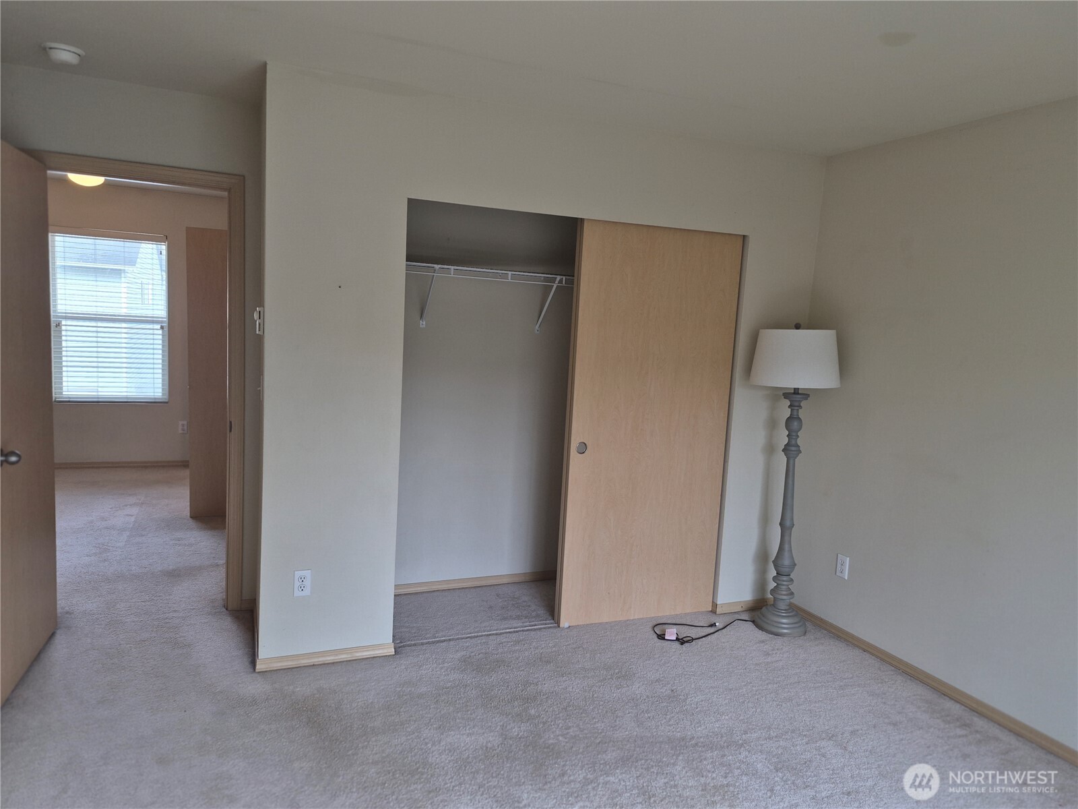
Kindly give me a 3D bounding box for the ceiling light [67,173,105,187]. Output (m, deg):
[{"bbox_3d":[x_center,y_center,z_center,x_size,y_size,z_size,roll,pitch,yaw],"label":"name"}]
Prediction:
[{"bbox_3d":[-3.165,-1.609,5.035,0.248,0.144,0.248,0,7,-23],"label":"ceiling light"}]

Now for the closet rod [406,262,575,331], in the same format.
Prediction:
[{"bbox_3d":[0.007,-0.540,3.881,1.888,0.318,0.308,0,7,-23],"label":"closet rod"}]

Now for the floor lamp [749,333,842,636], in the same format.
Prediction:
[{"bbox_3d":[1.285,0.382,3.694,0.433,1.572,0.433,0,7,-23],"label":"floor lamp"}]

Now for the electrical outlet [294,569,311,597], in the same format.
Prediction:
[{"bbox_3d":[-1.001,0.760,3.036,0.070,0.113,0.009,0,7,-23],"label":"electrical outlet"}]

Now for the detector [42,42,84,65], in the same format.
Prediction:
[{"bbox_3d":[-1.825,-1.346,2.756,0.133,0.050,0.133,0,7,-23],"label":"detector"}]

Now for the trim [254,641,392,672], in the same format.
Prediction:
[{"bbox_3d":[-0.917,1.096,3.109,0.579,0.054,0.017,0,7,-23],"label":"trim"}]

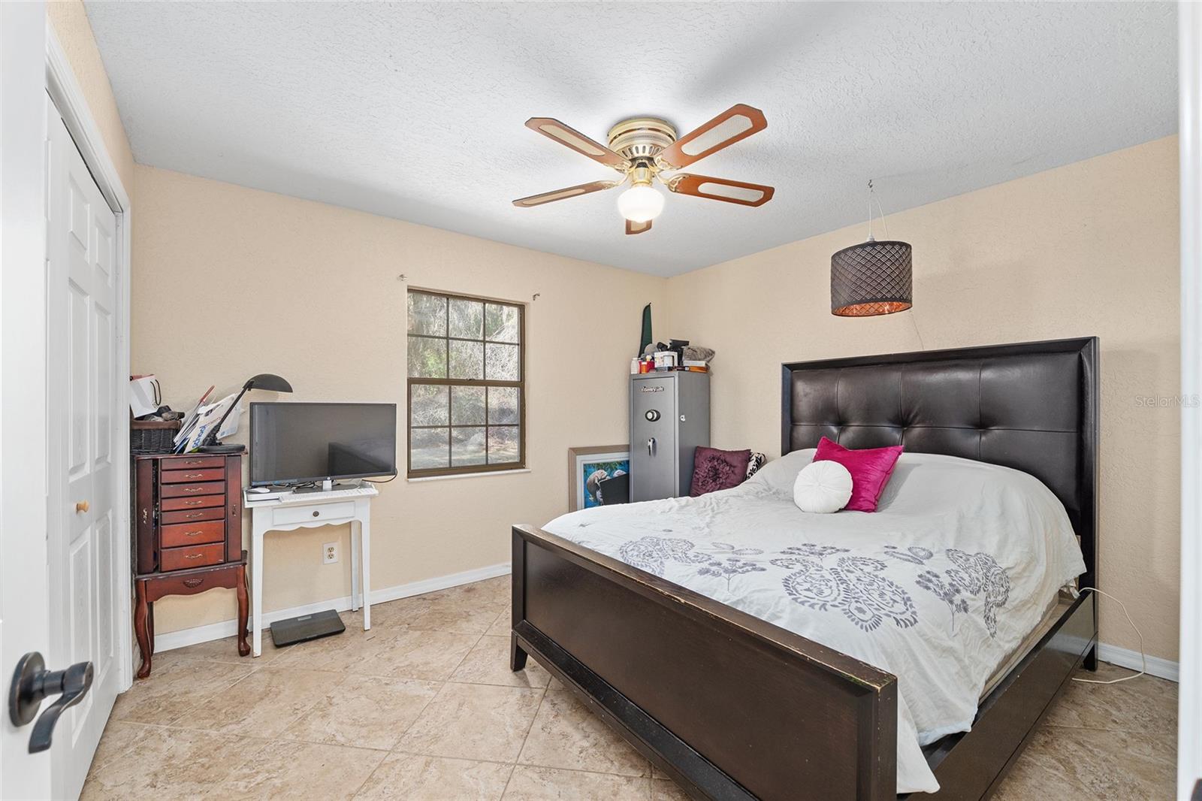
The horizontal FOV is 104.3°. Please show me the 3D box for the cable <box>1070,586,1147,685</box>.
[{"bbox_3d":[2.357,1.089,2.162,0.340,0.380,0.200,0,0,-36],"label":"cable"}]

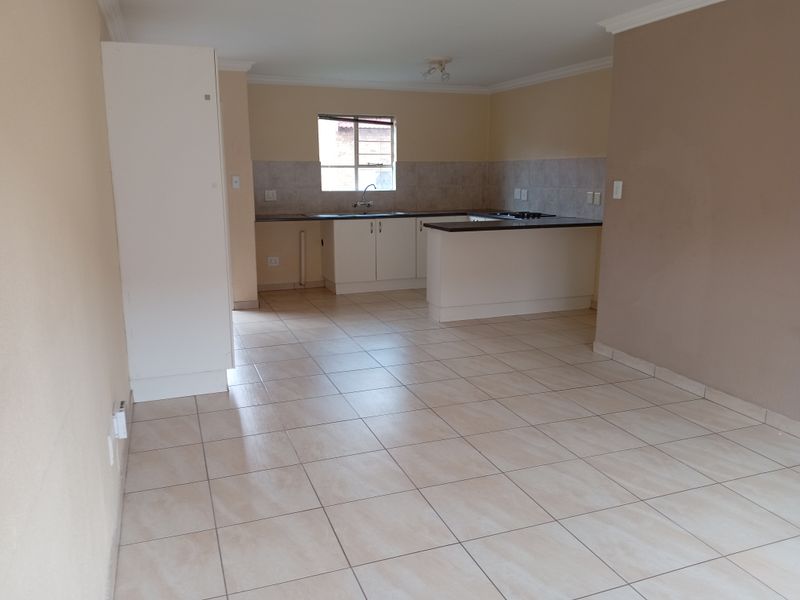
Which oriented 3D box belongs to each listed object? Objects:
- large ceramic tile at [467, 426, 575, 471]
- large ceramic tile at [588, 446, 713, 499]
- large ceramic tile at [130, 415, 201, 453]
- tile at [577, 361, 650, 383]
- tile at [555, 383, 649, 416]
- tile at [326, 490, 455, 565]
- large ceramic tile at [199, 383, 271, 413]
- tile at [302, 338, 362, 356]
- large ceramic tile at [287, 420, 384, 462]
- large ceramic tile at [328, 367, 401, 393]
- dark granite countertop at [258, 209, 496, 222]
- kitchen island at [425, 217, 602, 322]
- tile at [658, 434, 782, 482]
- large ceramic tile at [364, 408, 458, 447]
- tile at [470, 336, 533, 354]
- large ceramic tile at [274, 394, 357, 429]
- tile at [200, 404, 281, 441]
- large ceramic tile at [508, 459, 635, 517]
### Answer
[{"bbox_3d":[0.619,0.768,3.238,0.434,0.010,0.434,-5,12,-20],"label":"large ceramic tile"},{"bbox_3d":[1.182,0.818,2.985,0.434,0.010,0.434,-5,12,-20],"label":"large ceramic tile"},{"bbox_3d":[-1.283,0.725,3.422,0.369,0.010,0.430,-4,12,-20],"label":"large ceramic tile"},{"bbox_3d":[1.527,0.516,4.534,0.365,0.010,0.439,-4,12,-20],"label":"tile"},{"bbox_3d":[1.288,0.621,3.938,0.434,0.010,0.434,-5,12,-20],"label":"tile"},{"bbox_3d":[-0.048,0.907,2.513,0.430,0.010,0.430,-4,12,-20],"label":"tile"},{"bbox_3d":[-1.056,0.614,3.957,0.430,0.010,0.430,-4,12,-20],"label":"large ceramic tile"},{"bbox_3d":[-0.545,0.388,5.047,0.430,0.010,0.430,-4,12,-20],"label":"tile"},{"bbox_3d":[-0.359,0.759,3.382,0.439,0.010,0.439,-4,12,-20],"label":"large ceramic tile"},{"bbox_3d":[-0.249,0.556,4.317,0.439,0.010,0.436,-4,13,-20],"label":"large ceramic tile"},{"bbox_3d":[-0.218,-1.024,7.561,3.199,0.036,0.580,-4,12,-20],"label":"dark granite countertop"},{"bbox_3d":[1.132,-0.308,6.209,1.713,0.893,0.644,-5,12,-20],"label":"kitchen island"},{"bbox_3d":[1.611,0.796,3.173,0.439,0.010,0.436,-4,13,-20],"label":"tile"},{"bbox_3d":[0.059,0.725,3.516,0.439,0.010,0.436,-4,13,-20],"label":"large ceramic tile"},{"bbox_3d":[0.863,0.392,5.315,0.447,0.010,0.447,-5,12,-20],"label":"tile"},{"bbox_3d":[-0.514,0.675,3.789,0.439,0.010,0.439,-4,12,-20],"label":"large ceramic tile"},{"bbox_3d":[-0.918,0.700,3.596,0.434,0.010,0.434,-5,12,-20],"label":"tile"},{"bbox_3d":[0.781,0.861,2.868,0.439,0.010,0.436,-4,13,-20],"label":"large ceramic tile"}]

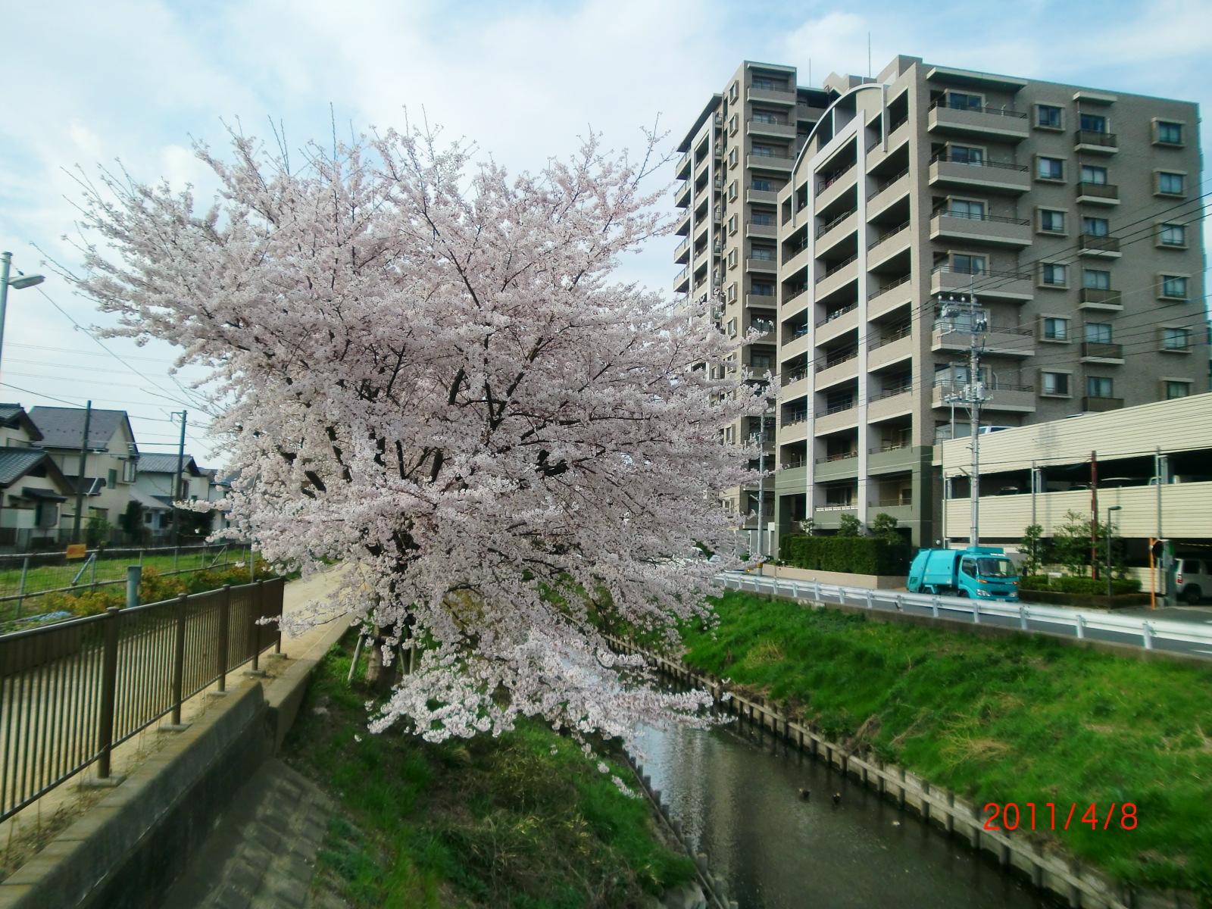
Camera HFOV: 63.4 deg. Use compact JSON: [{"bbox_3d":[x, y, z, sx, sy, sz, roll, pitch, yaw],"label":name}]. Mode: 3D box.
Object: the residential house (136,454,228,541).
[{"bbox_3d":[-36.084,3.744,77.805,7.000,7.400,11.000,2,-5,-10],"label":"residential house"}]

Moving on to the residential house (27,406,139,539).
[{"bbox_3d":[-30.788,1.527,56.627,5.400,8.350,7.000,2,-5,-9],"label":"residential house"}]

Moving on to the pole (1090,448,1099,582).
[{"bbox_3d":[19.645,2.887,39.433,0.220,6.100,0.220,2,-5,-12],"label":"pole"}]

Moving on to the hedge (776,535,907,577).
[{"bbox_3d":[13.353,5.750,56.054,2.000,1.930,13.500,2,-5,-11],"label":"hedge"}]

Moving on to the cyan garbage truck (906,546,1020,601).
[{"bbox_3d":[13.925,4.794,38.753,1.750,2.290,5.350,2,-5,-12],"label":"cyan garbage truck"}]

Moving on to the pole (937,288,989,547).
[{"bbox_3d":[15.311,-0.388,41.919,2.000,13.220,1.000,2,-5,-12],"label":"pole"}]

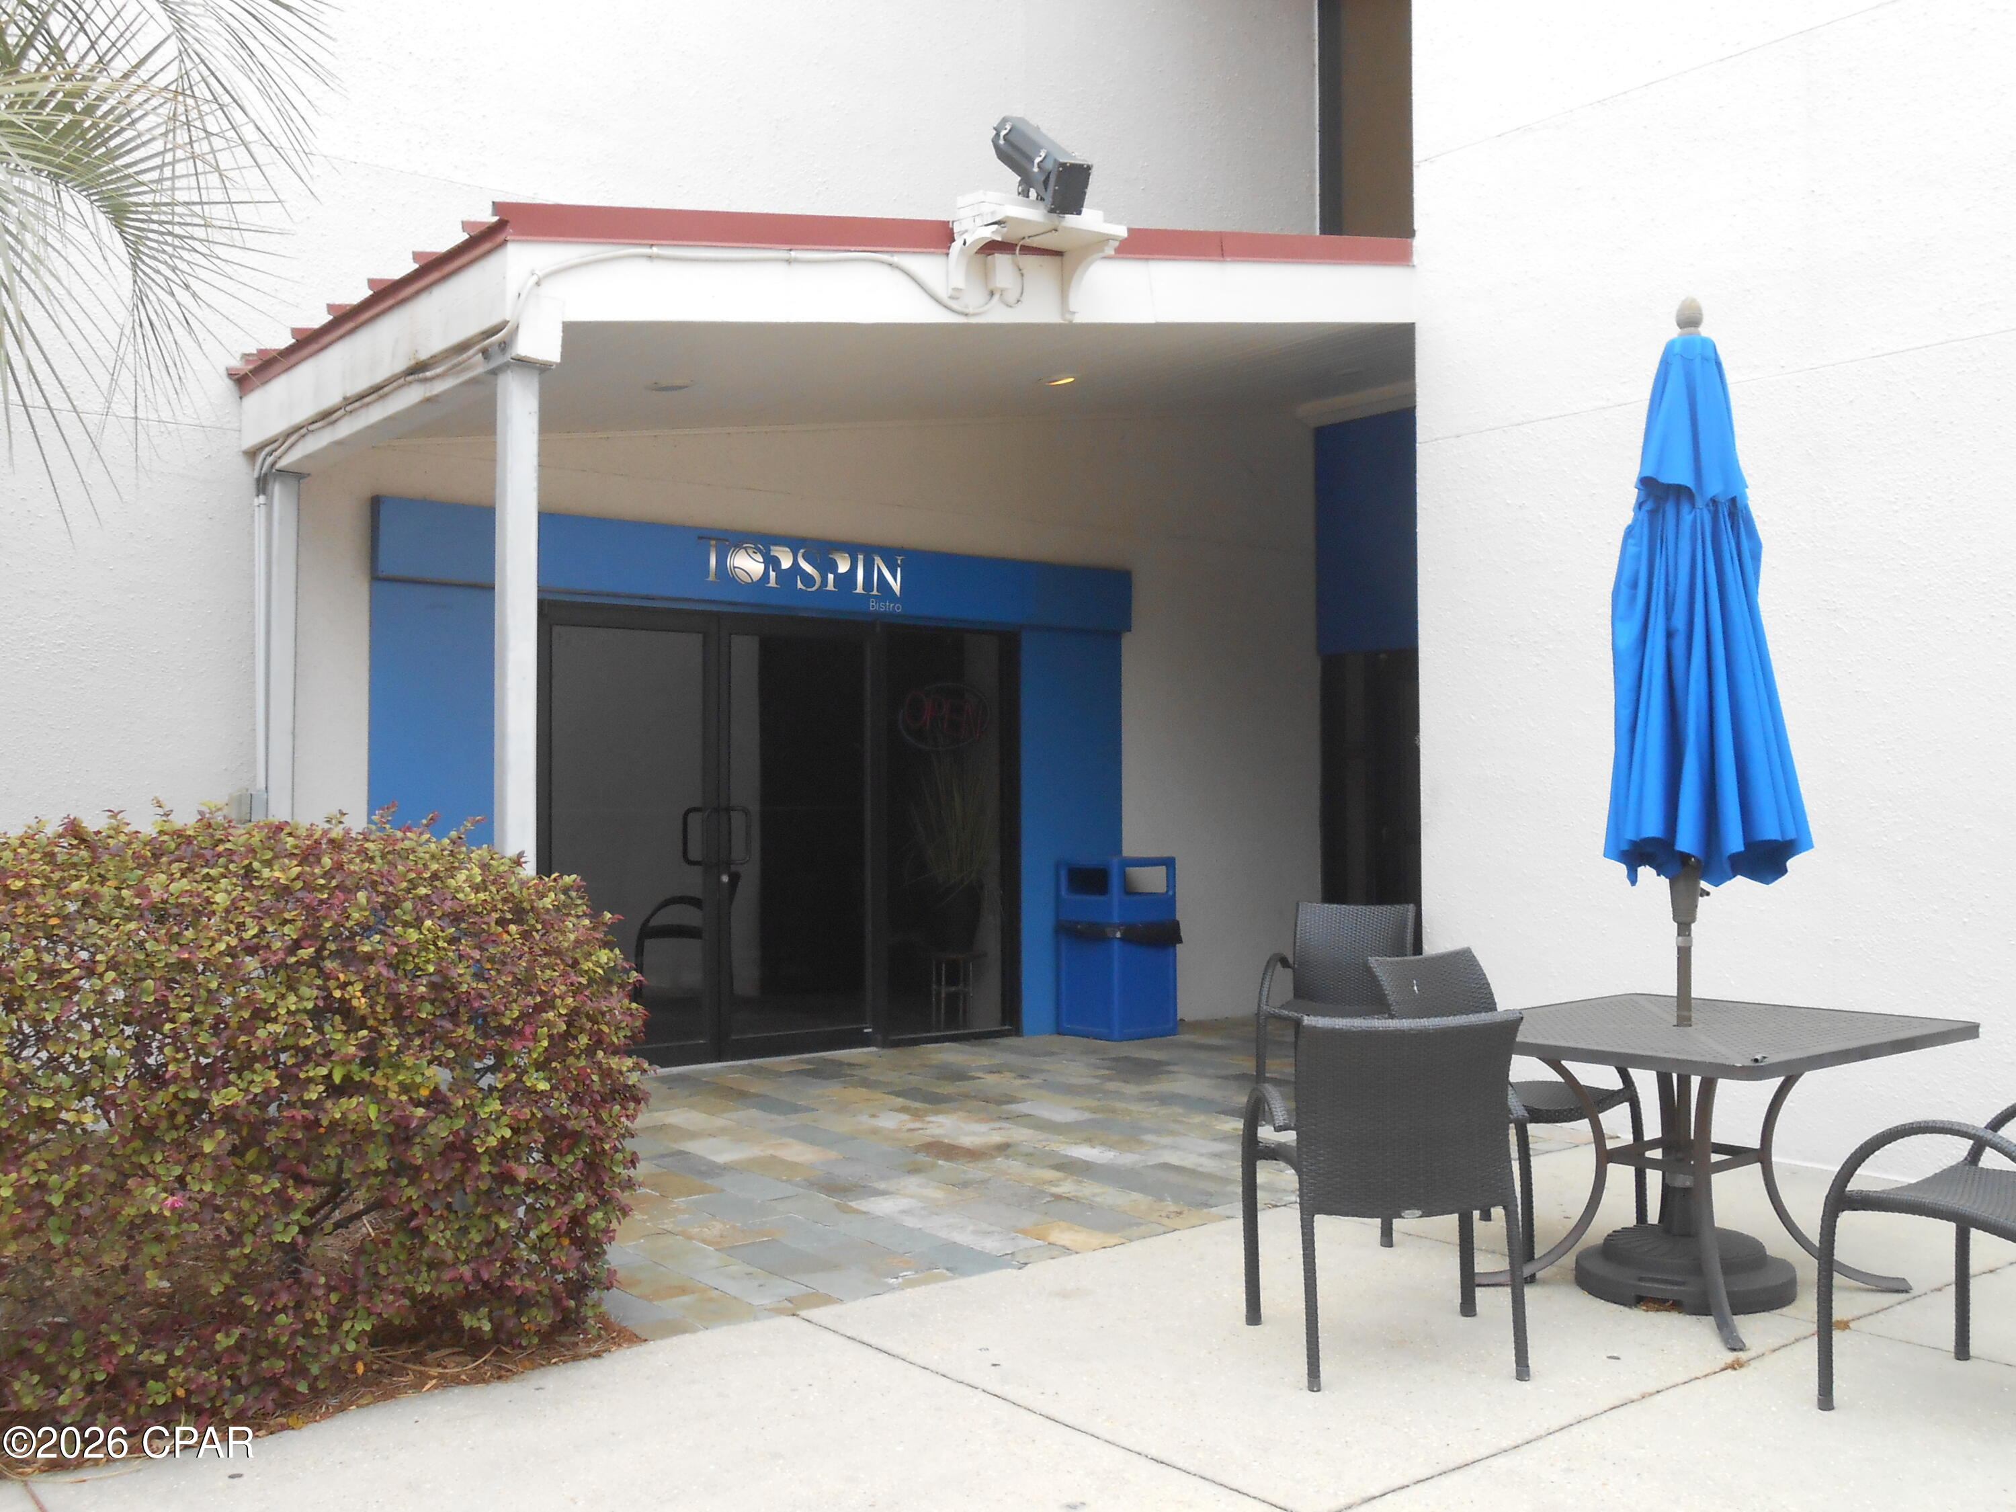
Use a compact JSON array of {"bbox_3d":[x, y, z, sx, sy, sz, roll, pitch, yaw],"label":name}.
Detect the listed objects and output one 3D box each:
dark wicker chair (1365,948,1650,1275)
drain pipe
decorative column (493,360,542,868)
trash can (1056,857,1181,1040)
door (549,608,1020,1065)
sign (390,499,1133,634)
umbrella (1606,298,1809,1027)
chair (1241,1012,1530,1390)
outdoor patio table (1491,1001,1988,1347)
[{"bbox_3d":[1.513,1.058,6.075,0.610,0.880,0.650,1,-2,-41],"label":"dark wicker chair"},{"bbox_3d":[-2.978,0.158,8.059,0.170,2.670,0.140,1,-2,-37],"label":"drain pipe"},{"bbox_3d":[-1.546,0.168,6.238,0.105,2.770,0.105,1,-2,-37],"label":"decorative column"},{"bbox_3d":[0.603,1.028,10.730,0.490,0.960,0.490,1,-2,-37],"label":"trash can"},{"bbox_3d":[-1.069,0.398,9.947,2.780,2.170,0.120,1,-2,-37],"label":"door"},{"bbox_3d":[-1.044,-0.904,9.908,4.280,0.350,0.110,1,-2,-37],"label":"sign"},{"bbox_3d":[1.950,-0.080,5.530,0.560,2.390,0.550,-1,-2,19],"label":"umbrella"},{"bbox_3d":[0.965,1.062,4.984,0.610,0.880,0.650,0,-2,-3],"label":"chair"},{"bbox_3d":[1.891,1.119,5.530,1.120,0.730,1.120,1,-2,-37],"label":"outdoor patio table"}]

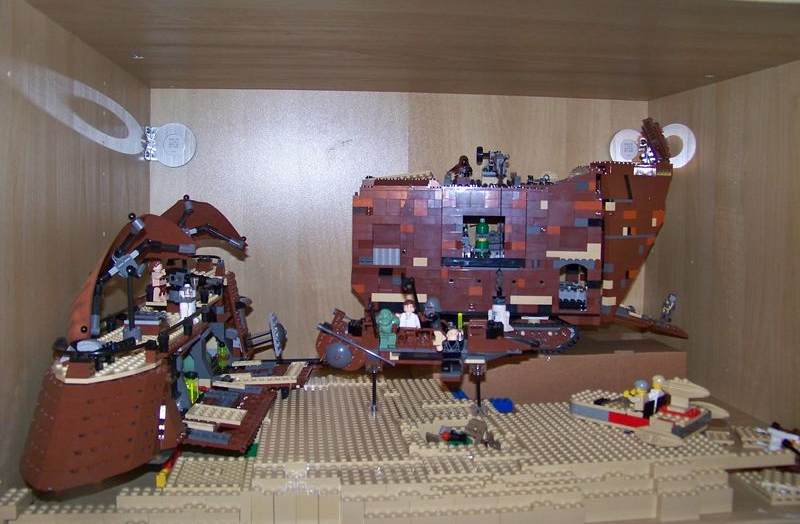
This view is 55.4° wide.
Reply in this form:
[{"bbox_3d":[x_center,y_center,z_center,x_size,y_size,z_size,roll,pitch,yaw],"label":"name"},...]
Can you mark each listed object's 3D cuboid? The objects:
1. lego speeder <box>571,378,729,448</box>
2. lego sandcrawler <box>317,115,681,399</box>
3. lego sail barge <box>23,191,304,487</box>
[{"bbox_3d":[0.216,0.124,0.686,0.130,0.047,0.110,3,6,45],"label":"lego speeder"},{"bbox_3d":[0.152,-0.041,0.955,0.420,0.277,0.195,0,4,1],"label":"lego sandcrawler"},{"bbox_3d":[-0.191,0.048,0.690,0.185,0.210,0.360,0,4,-2],"label":"lego sail barge"}]

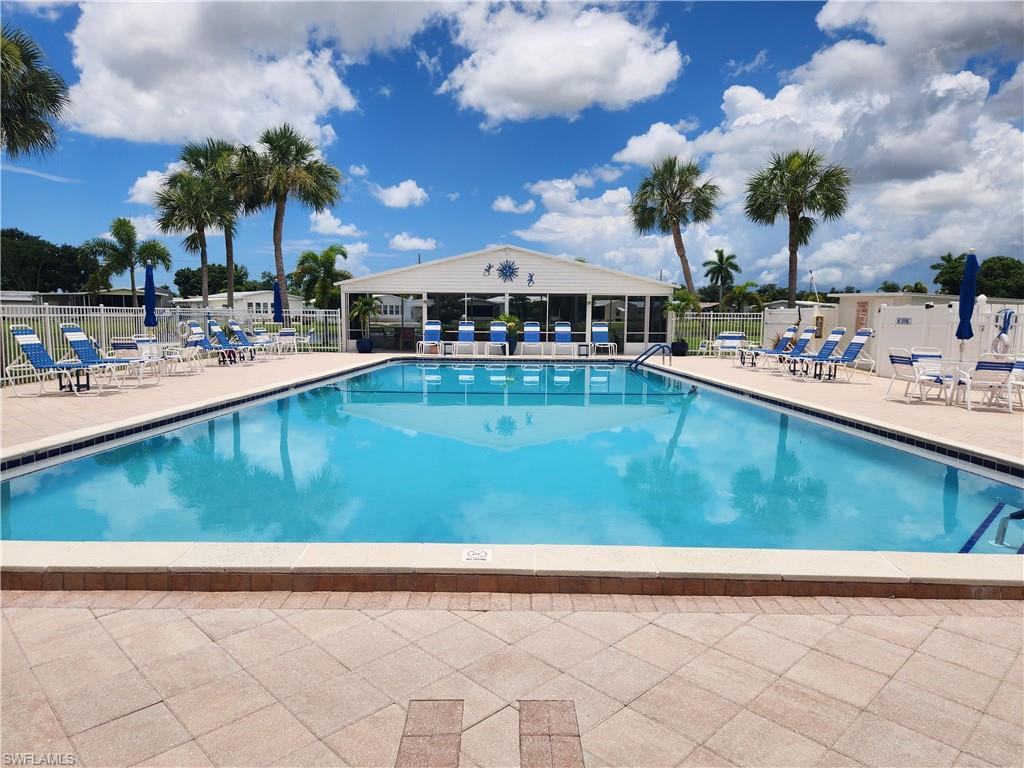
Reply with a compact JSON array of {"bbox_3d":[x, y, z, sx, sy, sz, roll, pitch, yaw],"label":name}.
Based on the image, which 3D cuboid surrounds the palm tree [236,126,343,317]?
[{"bbox_3d":[-9.009,-5.925,27.730,3.950,8.991,3.950,0,6,0],"label":"palm tree"}]

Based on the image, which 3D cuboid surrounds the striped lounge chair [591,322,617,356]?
[{"bbox_3d":[2.946,-1.394,21.669,0.680,1.090,1.600,1,6,0],"label":"striped lounge chair"}]

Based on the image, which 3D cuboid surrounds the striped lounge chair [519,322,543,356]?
[{"bbox_3d":[0.622,-1.397,21.168,0.660,1.060,1.500,1,6,0],"label":"striped lounge chair"}]

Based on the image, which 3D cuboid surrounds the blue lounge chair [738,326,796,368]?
[{"bbox_3d":[6.693,-0.962,17.949,1.640,1.110,0.700,1,6,2],"label":"blue lounge chair"}]

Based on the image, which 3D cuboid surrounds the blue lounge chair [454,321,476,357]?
[{"bbox_3d":[-1.428,-1.419,21.168,0.660,1.060,1.500,1,6,0],"label":"blue lounge chair"}]

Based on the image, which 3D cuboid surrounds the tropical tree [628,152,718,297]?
[{"bbox_3d":[6.809,-5.481,28.883,3.800,8.111,3.800,0,6,0],"label":"tropical tree"}]

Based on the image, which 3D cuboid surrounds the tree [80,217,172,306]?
[{"bbox_3d":[-12.435,-3.104,22.096,2.800,4.516,2.800,0,6,0],"label":"tree"}]

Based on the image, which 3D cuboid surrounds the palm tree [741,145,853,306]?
[{"bbox_3d":[13.073,-6.170,30.515,4.800,8.800,4.700,1,6,0],"label":"palm tree"}]

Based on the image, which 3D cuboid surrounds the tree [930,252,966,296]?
[{"bbox_3d":[27.262,-5.166,41.655,2.900,5.600,2.900,1,6,0],"label":"tree"}]

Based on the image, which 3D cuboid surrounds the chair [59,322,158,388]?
[{"bbox_3d":[-7.005,-0.506,11.918,1.500,1.060,0.660,1,6,0],"label":"chair"}]

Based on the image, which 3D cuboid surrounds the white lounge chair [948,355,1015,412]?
[{"bbox_3d":[7.321,-0.043,10.595,0.620,0.860,0.660,2,6,10],"label":"white lounge chair"}]

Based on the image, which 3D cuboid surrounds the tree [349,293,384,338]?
[{"bbox_3d":[-5.124,-2.249,23.701,1.200,1.700,1.200,1,6,0],"label":"tree"}]

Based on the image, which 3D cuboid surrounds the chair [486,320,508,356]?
[{"bbox_3d":[-0.467,-1.572,23.163,0.710,1.110,1.640,0,6,0],"label":"chair"}]

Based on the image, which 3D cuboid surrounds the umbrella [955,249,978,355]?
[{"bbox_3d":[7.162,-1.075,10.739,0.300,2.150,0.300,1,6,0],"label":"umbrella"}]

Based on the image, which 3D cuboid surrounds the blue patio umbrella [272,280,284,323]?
[{"bbox_3d":[-7.367,-2.313,21.484,0.330,2.050,0.330,1,6,0],"label":"blue patio umbrella"}]

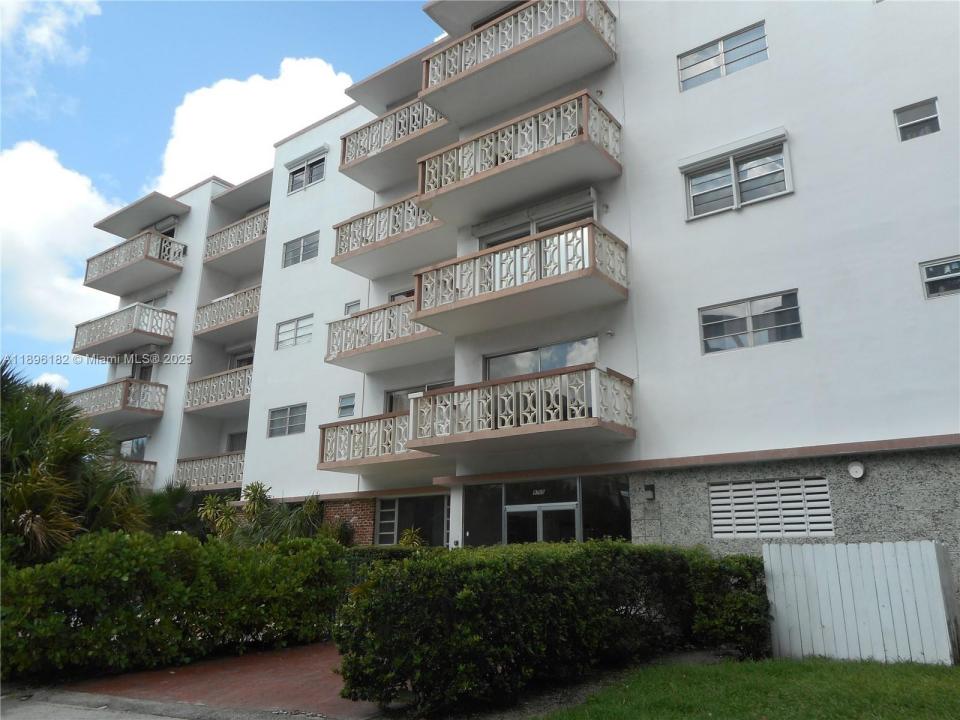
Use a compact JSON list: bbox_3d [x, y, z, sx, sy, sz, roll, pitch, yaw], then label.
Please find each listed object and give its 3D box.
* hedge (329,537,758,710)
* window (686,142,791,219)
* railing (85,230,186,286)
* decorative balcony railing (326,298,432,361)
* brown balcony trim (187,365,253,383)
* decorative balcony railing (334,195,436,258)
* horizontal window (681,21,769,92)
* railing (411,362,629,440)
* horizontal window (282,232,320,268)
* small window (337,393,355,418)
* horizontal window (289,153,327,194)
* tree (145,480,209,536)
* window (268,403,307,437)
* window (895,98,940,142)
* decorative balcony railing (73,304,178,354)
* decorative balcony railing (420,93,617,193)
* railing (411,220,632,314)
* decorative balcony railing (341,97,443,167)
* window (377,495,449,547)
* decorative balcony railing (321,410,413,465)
[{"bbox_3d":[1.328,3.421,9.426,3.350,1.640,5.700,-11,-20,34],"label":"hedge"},{"bbox_3d":[5.058,-3.499,13.672,1.982,1.077,0.140,-11,-20,34],"label":"window"},{"bbox_3d":[-14.477,-3.889,29.058,4.890,1.151,1.575,-11,-20,34],"label":"railing"},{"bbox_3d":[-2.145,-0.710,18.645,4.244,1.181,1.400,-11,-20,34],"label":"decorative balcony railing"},{"bbox_3d":[-9.304,0.574,24.977,3.947,0.097,0.170,-11,-20,34],"label":"brown balcony trim"},{"bbox_3d":[-2.113,-3.574,19.643,4.283,1.026,1.548,-11,-20,34],"label":"decorative balcony railing"},{"bbox_3d":[5.066,-6.338,14.564,1.786,0.912,0.140,-11,-20,34],"label":"horizontal window"},{"bbox_3d":[0.789,1.111,14.538,4.528,1.071,1.677,-11,-20,34],"label":"railing"},{"bbox_3d":[-6.072,-3.730,23.684,1.822,0.925,0.140,-11,-20,34],"label":"horizontal window"},{"bbox_3d":[-3.994,1.355,20.704,0.658,0.639,0.110,-11,-20,34],"label":"small window"},{"bbox_3d":[-6.220,-6.620,24.867,1.900,1.100,0.170,-11,-20,34],"label":"horizontal window"},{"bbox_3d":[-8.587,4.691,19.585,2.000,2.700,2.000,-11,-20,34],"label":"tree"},{"bbox_3d":[-6.119,1.931,22.022,1.822,0.925,0.140,-11,-20,34],"label":"window"},{"bbox_3d":[7.645,-4.161,12.092,0.632,0.645,0.110,-11,-20,34],"label":"window"},{"bbox_3d":[-14.666,-1.117,28.537,4.750,1.260,1.580,-11,-20,34],"label":"decorative balcony railing"},{"bbox_3d":[0.786,-4.455,15.812,4.522,1.004,1.563,-11,-20,35],"label":"decorative balcony railing"},{"bbox_3d":[0.830,-1.782,15.699,4.650,1.100,1.670,-11,-20,34],"label":"railing"},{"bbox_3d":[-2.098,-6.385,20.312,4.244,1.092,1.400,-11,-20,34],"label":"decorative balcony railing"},{"bbox_3d":[-1.733,4.281,18.401,2.850,1.440,0.150,-11,-20,34],"label":"window"},{"bbox_3d":[-2.167,2.156,18.272,4.330,1.140,1.550,-11,-20,34],"label":"decorative balcony railing"}]

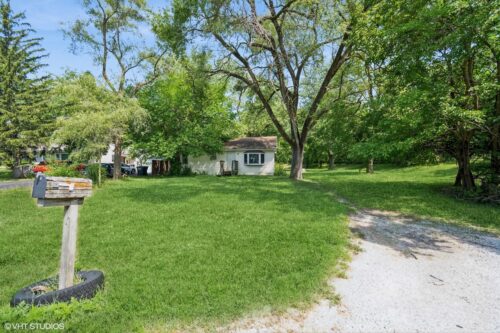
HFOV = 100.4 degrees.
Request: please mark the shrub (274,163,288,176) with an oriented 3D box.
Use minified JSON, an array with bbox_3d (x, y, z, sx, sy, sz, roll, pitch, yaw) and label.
[{"bbox_3d":[3.500,0.330,23.200,1.450,1.500,1.400,0,0,0],"label":"shrub"}]

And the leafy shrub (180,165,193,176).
[{"bbox_3d":[-6.900,0.430,22.700,1.250,1.300,1.250,0,0,0],"label":"leafy shrub"}]

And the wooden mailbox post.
[{"bbox_3d":[-2.090,0.750,2.360,0.190,1.370,0.510,0,0,11],"label":"wooden mailbox post"}]

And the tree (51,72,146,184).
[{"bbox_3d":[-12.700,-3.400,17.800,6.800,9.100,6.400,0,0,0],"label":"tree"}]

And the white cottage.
[{"bbox_3d":[-1.475,-1.300,26.492,9.800,4.600,7.600,0,0,9],"label":"white cottage"}]

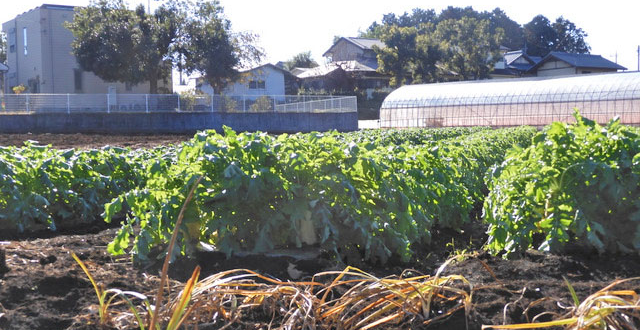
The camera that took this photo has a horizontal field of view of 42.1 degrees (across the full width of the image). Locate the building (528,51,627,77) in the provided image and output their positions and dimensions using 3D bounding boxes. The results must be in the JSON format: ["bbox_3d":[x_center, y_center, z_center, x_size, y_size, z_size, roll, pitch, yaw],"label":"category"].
[{"bbox_3d":[20.400,-6.731,65.500,6.400,4.410,4.900,-3,4,-36],"label":"building"}]

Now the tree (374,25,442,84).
[{"bbox_3d":[7.552,-8.747,71.000,5.800,6.660,5.800,0,3,0],"label":"tree"}]

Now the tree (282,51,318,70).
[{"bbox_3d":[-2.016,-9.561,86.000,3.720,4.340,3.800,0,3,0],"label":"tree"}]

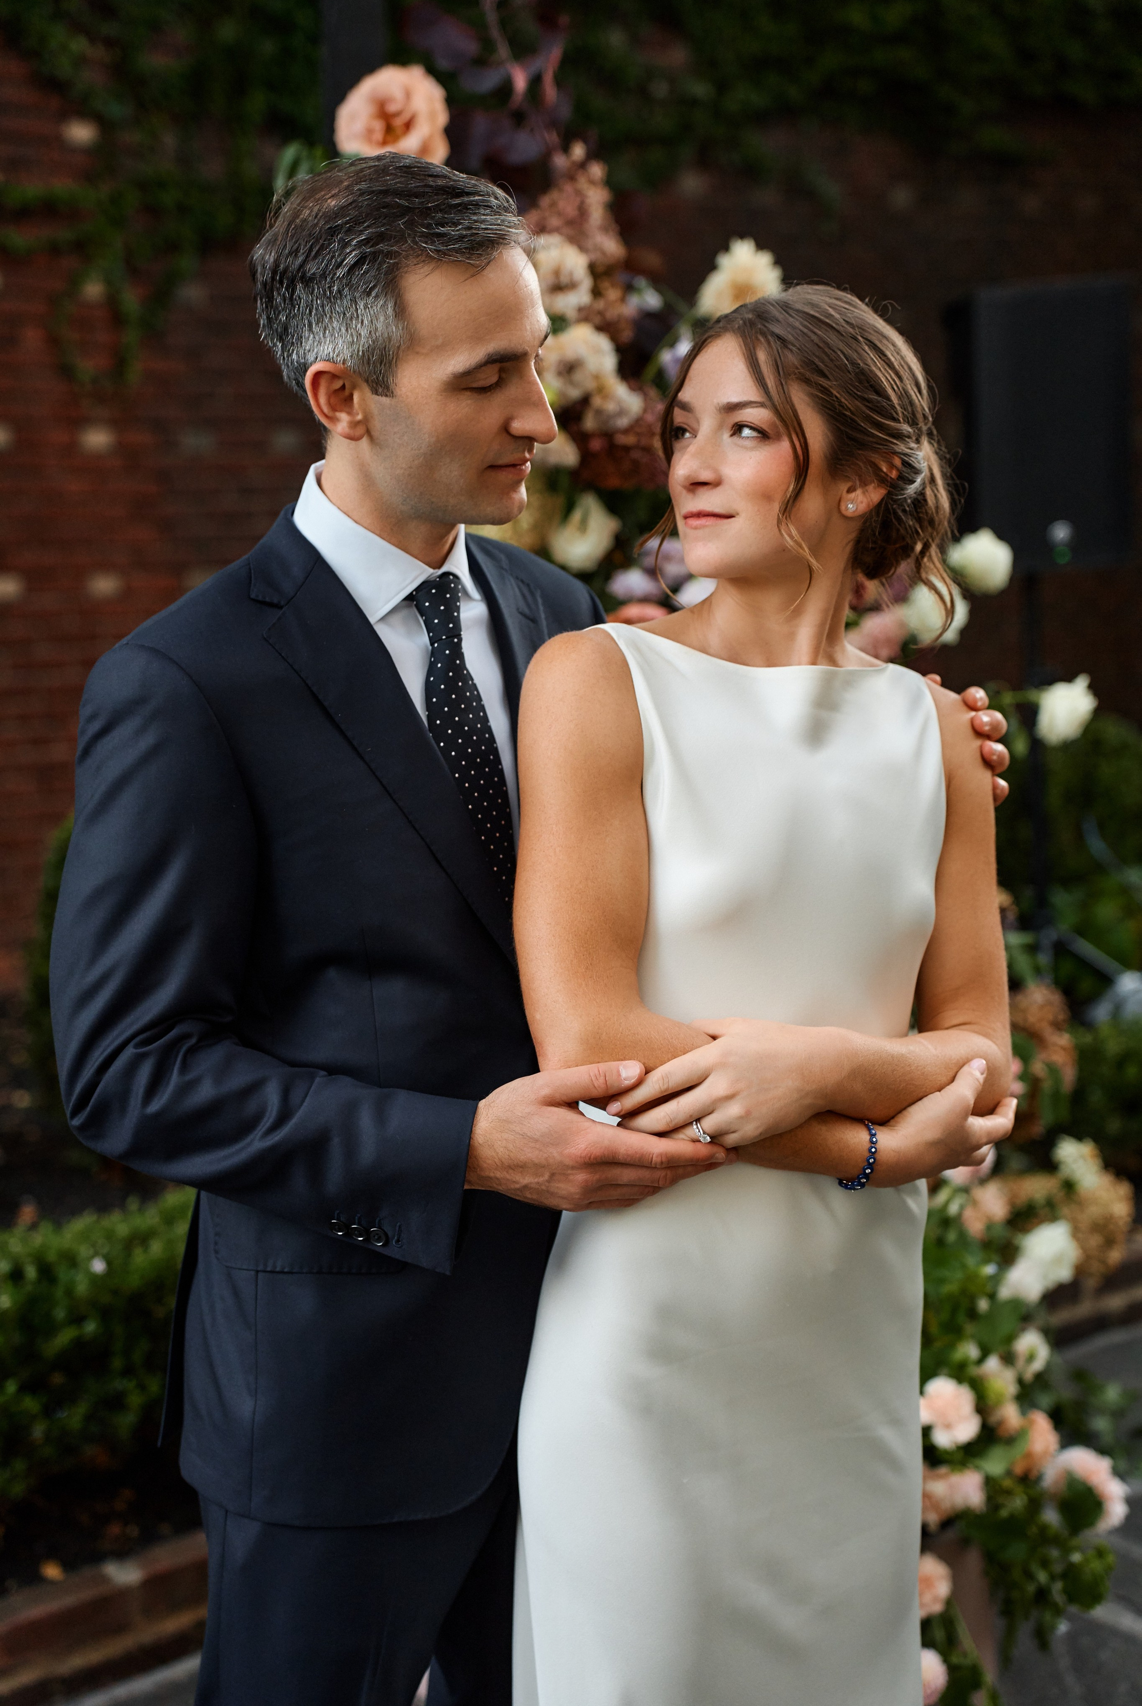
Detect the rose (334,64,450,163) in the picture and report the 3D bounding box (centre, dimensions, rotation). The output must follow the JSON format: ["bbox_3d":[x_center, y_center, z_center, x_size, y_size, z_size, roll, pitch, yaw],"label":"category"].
[{"bbox_3d":[-0.194,-0.798,2.950,0.122,0.118,0.085,-2,3,-3],"label":"rose"}]

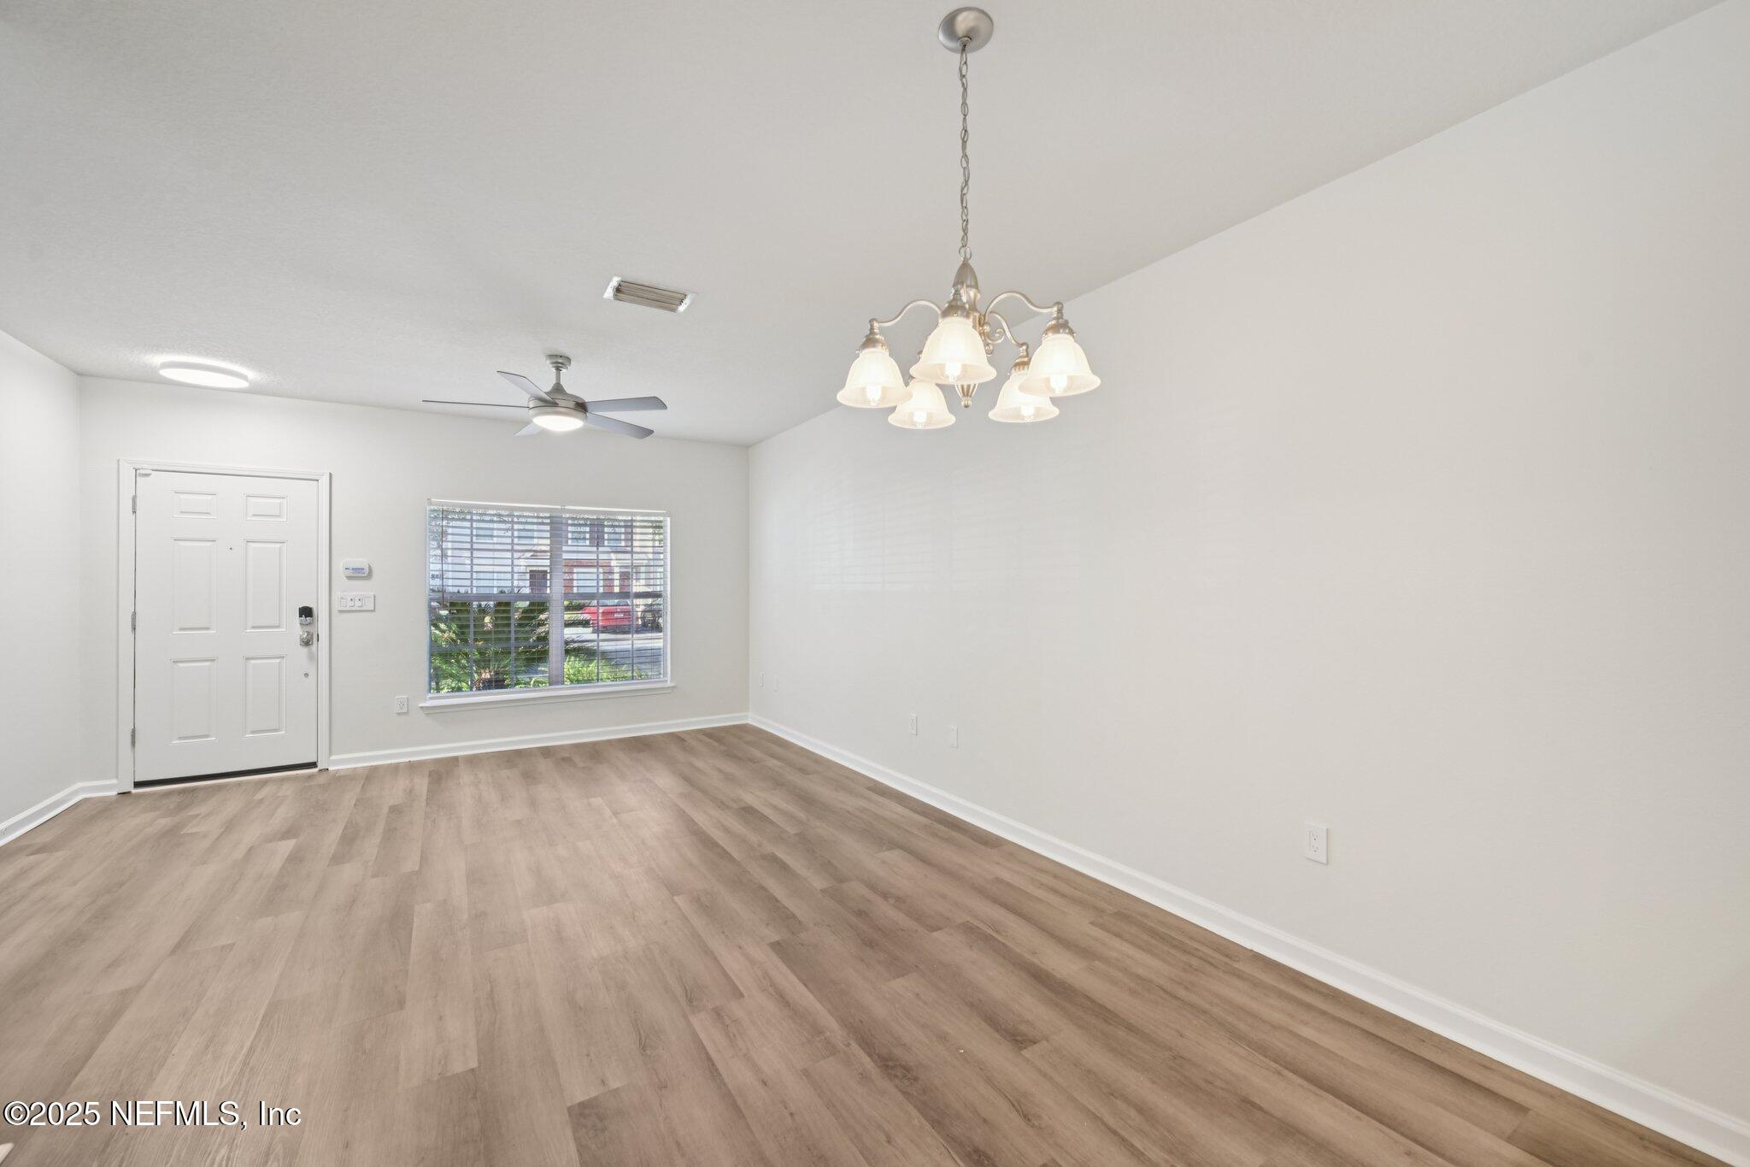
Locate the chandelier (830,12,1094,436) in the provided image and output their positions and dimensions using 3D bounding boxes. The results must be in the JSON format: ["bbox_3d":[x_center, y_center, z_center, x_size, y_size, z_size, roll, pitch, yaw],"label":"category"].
[{"bbox_3d":[0.219,-0.885,1.651,0.610,0.913,0.610,0,0,0],"label":"chandelier"}]

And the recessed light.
[{"bbox_3d":[-4.199,-1.302,4.272,0.405,0.045,0.405,0,0,-32],"label":"recessed light"}]

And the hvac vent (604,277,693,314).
[{"bbox_3d":[-1.043,-1.323,3.159,0.367,0.022,0.251,0,0,-32],"label":"hvac vent"}]

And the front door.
[{"bbox_3d":[-4.404,0.276,4.661,0.917,2.030,0.045,0,0,-32],"label":"front door"}]

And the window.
[{"bbox_3d":[-2.686,0.127,5.761,1.856,1.531,0.110,0,0,-32],"label":"window"}]

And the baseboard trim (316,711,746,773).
[{"bbox_3d":[-2.577,1.300,5.772,3.183,0.108,0.018,0,0,-32],"label":"baseboard trim"}]

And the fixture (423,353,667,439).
[{"bbox_3d":[-1.858,-1.110,3.999,1.300,0.437,1.300,0,0,-32],"label":"fixture"}]

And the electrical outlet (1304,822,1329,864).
[{"bbox_3d":[1.493,0.879,2.302,0.008,0.115,0.071,0,0,-32],"label":"electrical outlet"}]

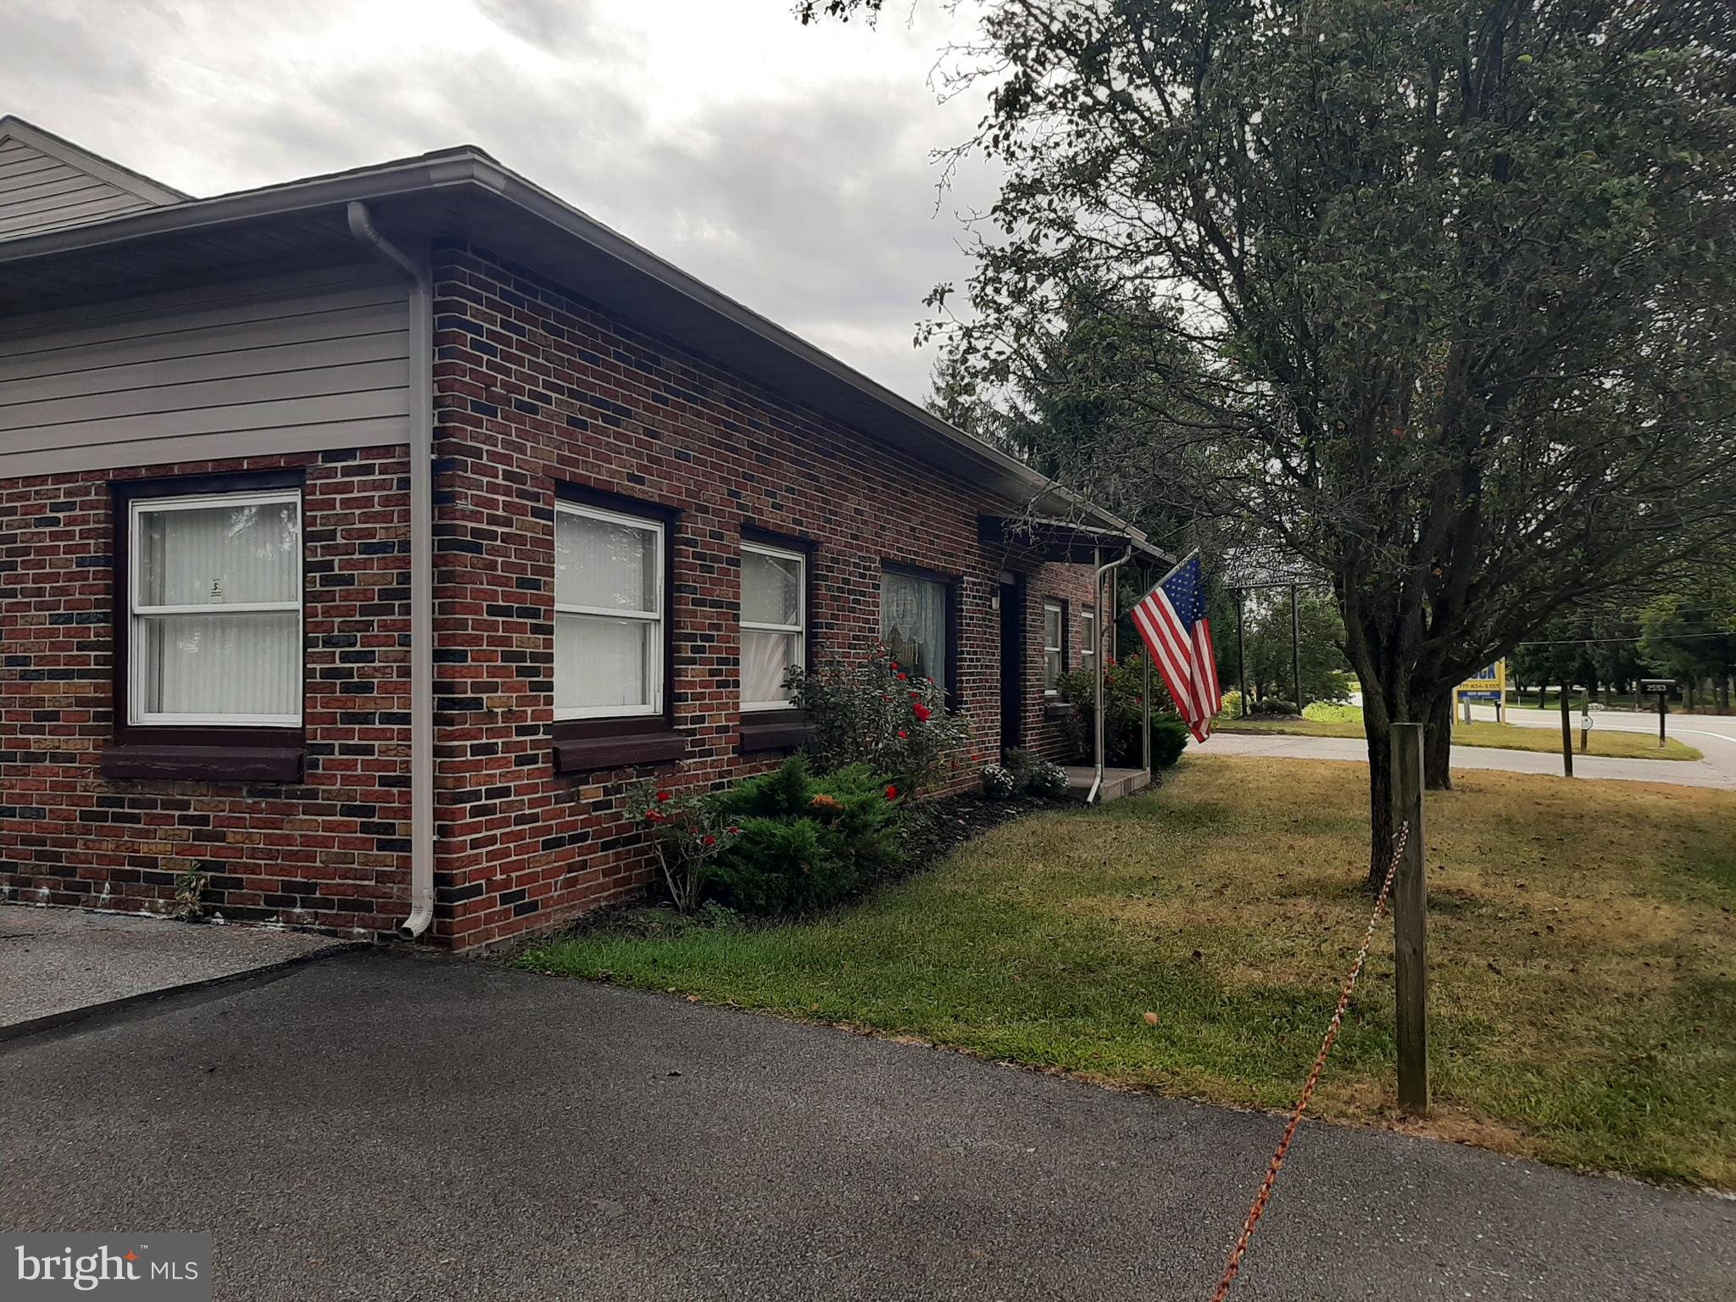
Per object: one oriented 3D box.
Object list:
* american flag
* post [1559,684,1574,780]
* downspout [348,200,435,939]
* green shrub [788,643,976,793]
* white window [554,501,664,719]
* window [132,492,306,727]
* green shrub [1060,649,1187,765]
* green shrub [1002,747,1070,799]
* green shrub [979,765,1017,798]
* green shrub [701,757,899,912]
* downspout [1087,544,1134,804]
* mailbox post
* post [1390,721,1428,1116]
[{"bbox_3d":[2.844,-0.031,12.047,0.800,1.700,0.300,-1,-1,22],"label":"american flag"},{"bbox_3d":[8.365,0.954,15.600,0.093,1.120,0.093,-3,-1,26],"label":"post"},{"bbox_3d":[-1.964,-0.286,5.382,0.085,3.000,0.430,-1,-1,22],"label":"downspout"},{"bbox_3d":[0.096,0.517,8.800,1.150,1.200,1.100,0,-1,0],"label":"green shrub"},{"bbox_3d":[-1.386,-0.200,6.792,0.080,1.040,1.020,-1,-1,22],"label":"white window"},{"bbox_3d":[-3.056,-0.187,6.159,1.095,1.085,0.090,-1,-1,22],"label":"window"},{"bbox_3d":[3.078,0.719,15.700,1.450,1.420,1.400,-1,-1,22],"label":"green shrub"},{"bbox_3d":[1.548,1.123,12.000,0.550,0.480,0.550,-1,-1,22],"label":"green shrub"},{"bbox_3d":[1.168,1.180,11.700,0.300,0.310,0.300,0,-1,0],"label":"green shrub"},{"bbox_3d":[-0.410,0.950,7.228,0.920,0.800,1.150,-1,-1,22],"label":"green shrub"},{"bbox_3d":[2.264,0.211,12.165,0.420,2.420,0.250,-1,-1,22],"label":"downspout"},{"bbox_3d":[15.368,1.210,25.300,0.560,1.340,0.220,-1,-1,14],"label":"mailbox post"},{"bbox_3d":[1.872,0.922,4.510,0.090,1.330,0.090,-1,-1,30],"label":"post"}]

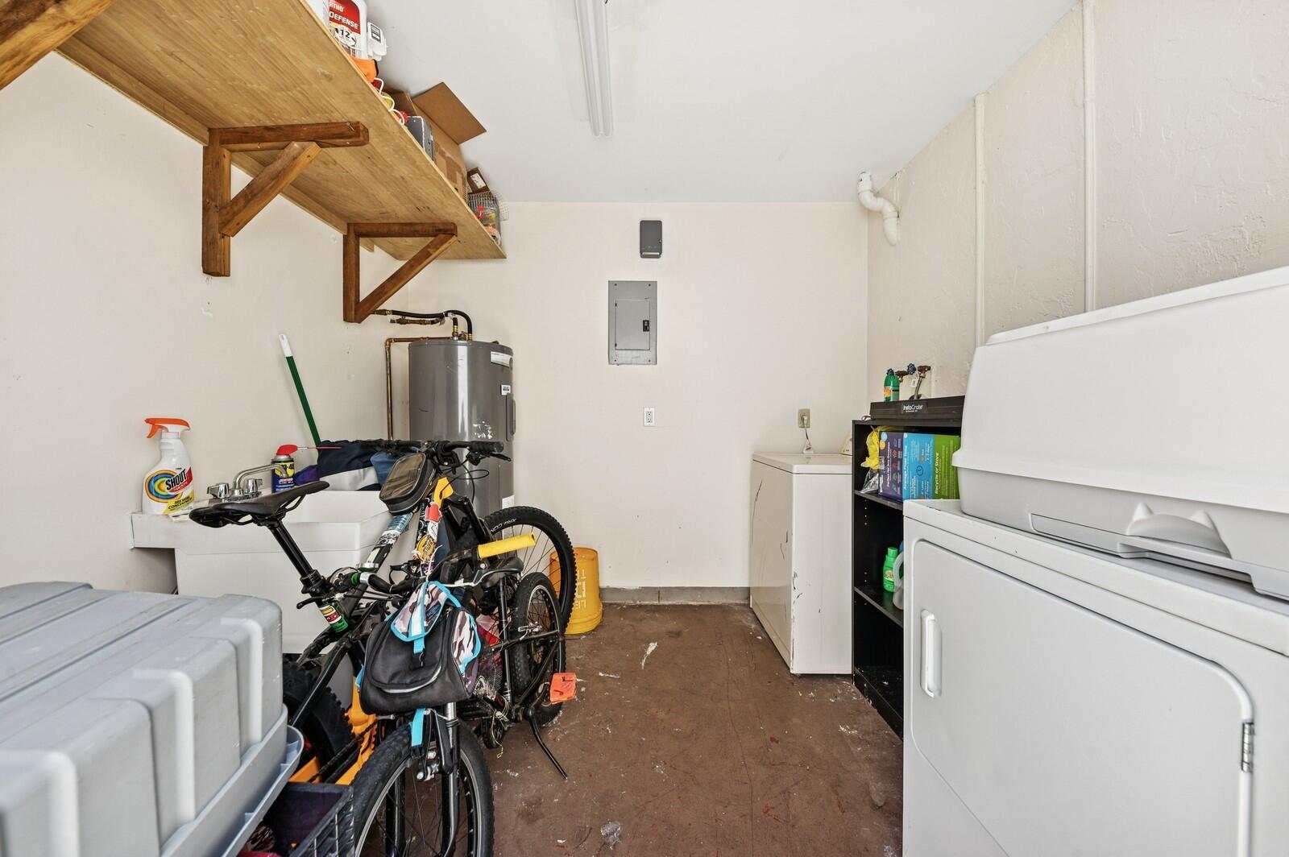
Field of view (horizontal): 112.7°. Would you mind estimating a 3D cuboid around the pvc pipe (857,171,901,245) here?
[{"bbox_3d":[1.255,-1.169,2.302,0.220,0.365,0.080,0,0,0],"label":"pvc pipe"}]

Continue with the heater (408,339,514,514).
[{"bbox_3d":[-0.970,0.318,2.262,0.500,1.490,0.500,0,0,0],"label":"heater"}]

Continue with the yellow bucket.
[{"bbox_3d":[-0.387,0.877,2.366,0.305,0.370,0.305,0,0,0],"label":"yellow bucket"}]

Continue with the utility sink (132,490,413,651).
[{"bbox_3d":[-1.080,0.649,1.455,0.630,0.840,0.570,0,0,0],"label":"utility sink"}]

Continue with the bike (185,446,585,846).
[{"bbox_3d":[-0.680,0.549,1.354,0.700,1.040,1.820,0,0,18],"label":"bike"}]

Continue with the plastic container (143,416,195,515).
[{"bbox_3d":[-1.330,0.098,1.201,0.120,0.270,0.065,0,0,-15],"label":"plastic container"}]

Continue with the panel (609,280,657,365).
[{"bbox_3d":[-0.071,-0.636,2.568,0.291,0.498,0.040,0,0,0],"label":"panel"}]

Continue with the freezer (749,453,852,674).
[{"bbox_3d":[0.980,0.606,2.209,0.670,0.915,0.680,0,0,0],"label":"freezer"}]

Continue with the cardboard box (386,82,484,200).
[{"bbox_3d":[-1.000,-1.183,1.842,0.450,0.320,0.360,0,0,12],"label":"cardboard box"}]

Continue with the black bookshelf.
[{"bbox_3d":[1.030,0.519,1.414,0.300,1.100,0.770,0,0,0],"label":"black bookshelf"}]

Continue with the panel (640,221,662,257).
[{"bbox_3d":[0.039,-1.118,2.540,0.133,0.200,0.080,0,0,0],"label":"panel"}]

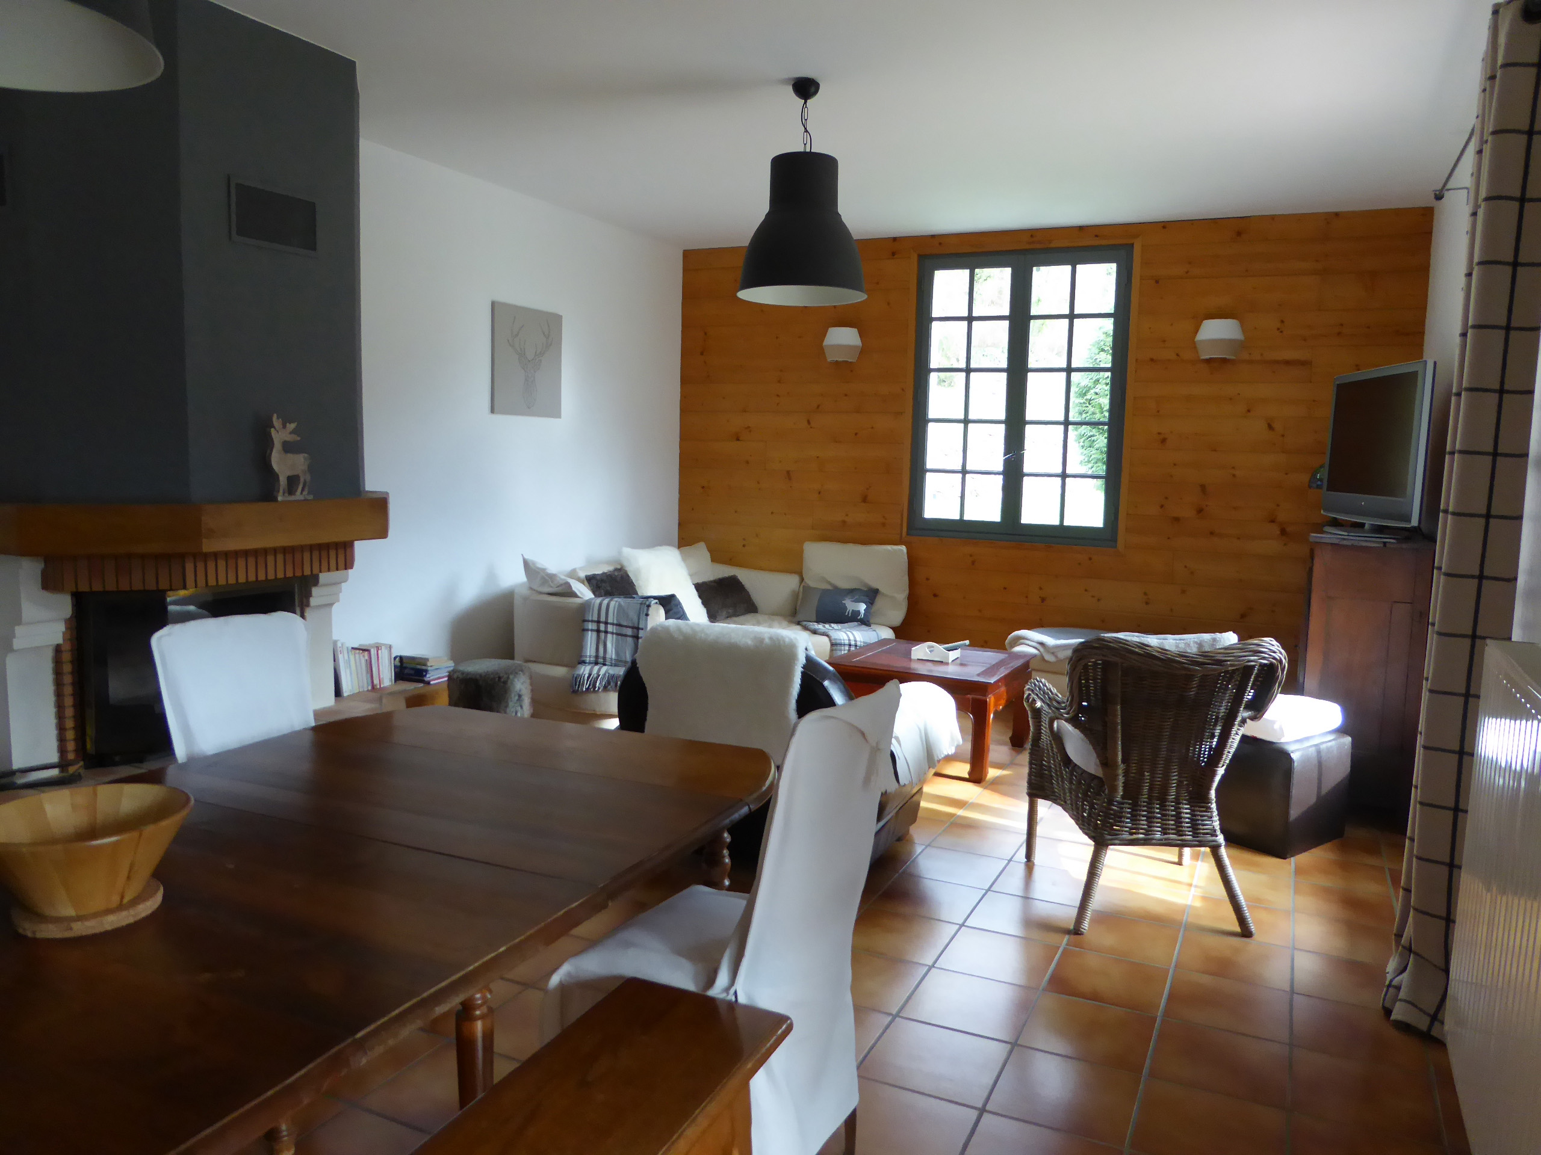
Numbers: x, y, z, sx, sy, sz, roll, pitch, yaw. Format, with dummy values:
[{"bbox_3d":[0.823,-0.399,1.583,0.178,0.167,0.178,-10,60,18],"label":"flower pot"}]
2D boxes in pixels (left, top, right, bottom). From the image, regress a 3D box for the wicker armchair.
[{"bbox_3d":[1.191,0.605,3.617,0.645,0.912,0.697,1,7,-1],"label":"wicker armchair"}]

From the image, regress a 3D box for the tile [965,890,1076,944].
[{"bbox_3d":[0.789,1.064,3.467,0.295,0.010,0.295,4,7,25],"label":"tile"}]

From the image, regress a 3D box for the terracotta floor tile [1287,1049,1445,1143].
[{"bbox_3d":[1.350,1.183,2.532,0.295,0.010,0.295,4,7,25],"label":"terracotta floor tile"}]

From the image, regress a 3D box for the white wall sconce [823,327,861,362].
[{"bbox_3d":[0.451,-1.470,7.004,0.240,0.210,0.110,5,8,25],"label":"white wall sconce"}]

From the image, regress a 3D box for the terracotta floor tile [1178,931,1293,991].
[{"bbox_3d":[1.349,1.114,3.234,0.298,0.012,0.298,4,7,25],"label":"terracotta floor tile"}]

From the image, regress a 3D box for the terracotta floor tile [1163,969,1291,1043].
[{"bbox_3d":[1.221,1.148,2.972,0.300,0.010,0.300,5,8,25],"label":"terracotta floor tile"}]

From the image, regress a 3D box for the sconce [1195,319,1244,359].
[{"bbox_3d":[2.467,-1.311,6.114,0.253,0.215,0.120,4,7,25],"label":"sconce"}]

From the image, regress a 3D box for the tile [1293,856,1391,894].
[{"bbox_3d":[2.005,1.038,3.897,0.295,0.010,0.295,4,7,25],"label":"tile"}]

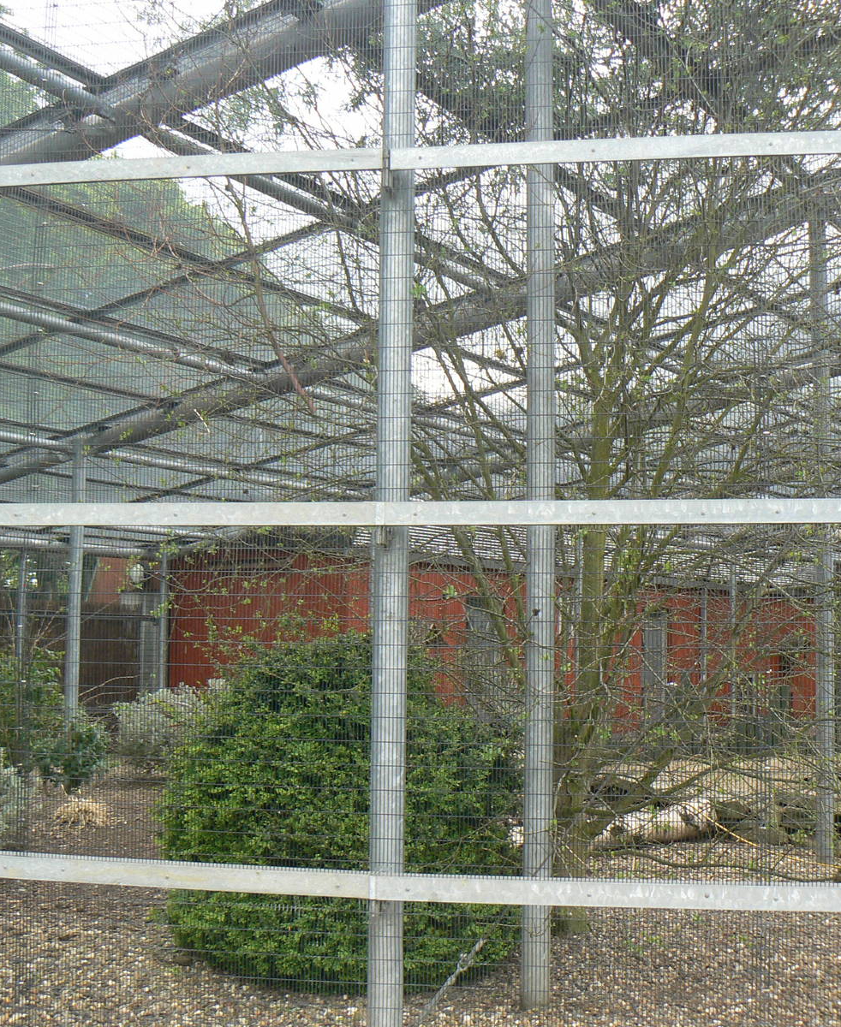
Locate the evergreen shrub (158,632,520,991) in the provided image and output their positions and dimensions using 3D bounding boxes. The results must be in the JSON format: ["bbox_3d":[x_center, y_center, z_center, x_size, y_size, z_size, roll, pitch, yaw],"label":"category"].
[{"bbox_3d":[-0.400,1.359,7.003,1.800,1.550,1.700,1,-5,0],"label":"evergreen shrub"}]

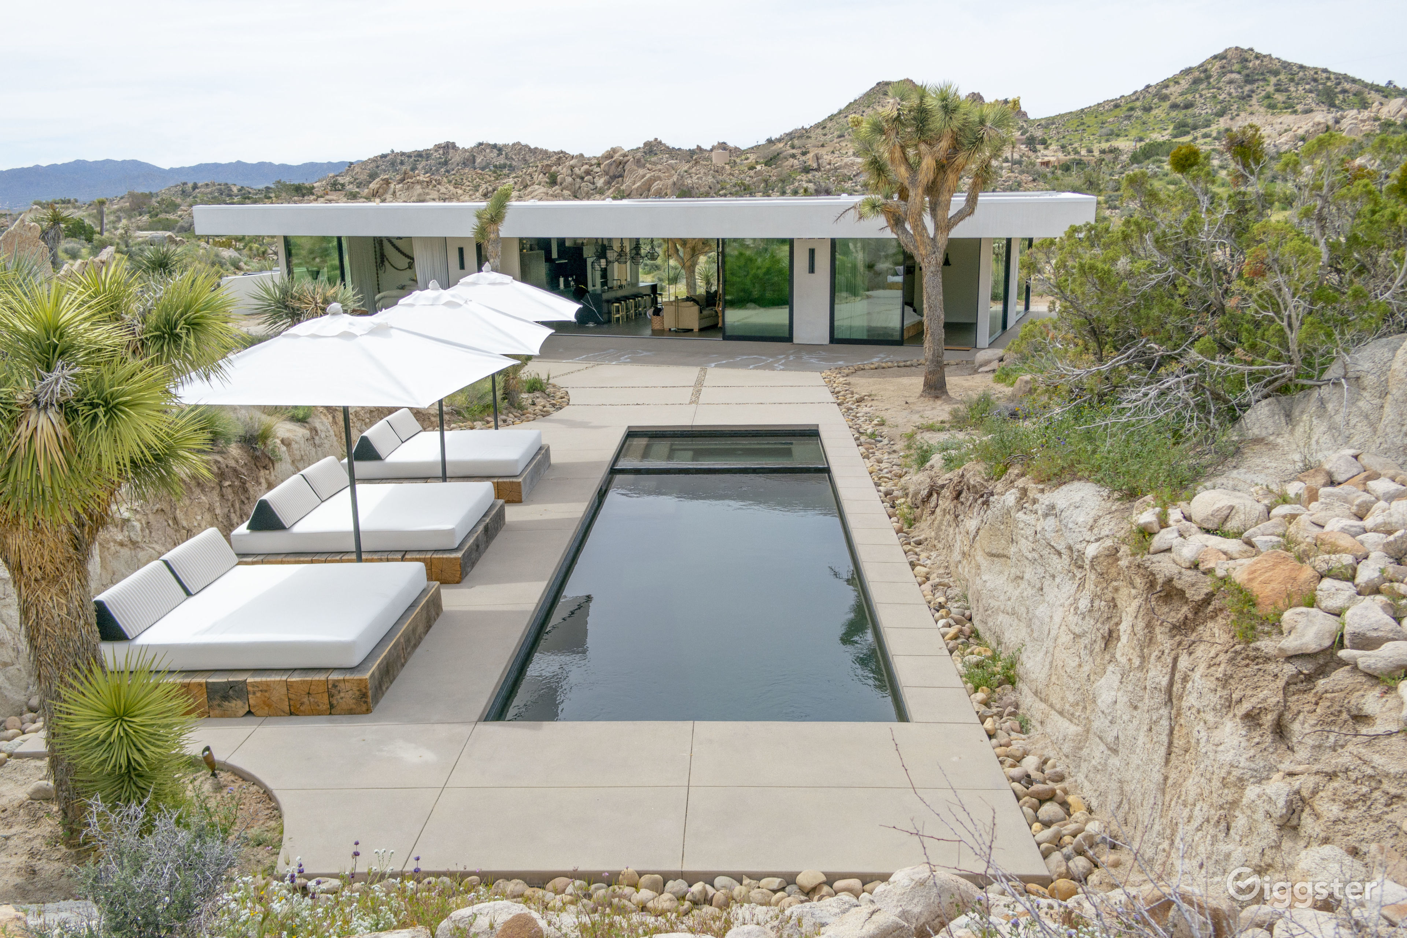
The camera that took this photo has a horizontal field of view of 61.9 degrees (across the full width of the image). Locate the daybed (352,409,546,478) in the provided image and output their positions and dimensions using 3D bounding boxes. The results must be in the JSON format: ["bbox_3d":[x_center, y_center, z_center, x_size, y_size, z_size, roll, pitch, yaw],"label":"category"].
[{"bbox_3d":[-3.416,-0.364,15.666,2.215,0.514,1.900,0,13,2],"label":"daybed"}]

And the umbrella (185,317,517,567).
[{"bbox_3d":[-3.319,-0.117,11.024,2.599,2.831,2.599,1,14,8],"label":"umbrella"}]

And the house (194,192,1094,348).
[{"bbox_3d":[-2.456,-6.414,36.191,27.000,3.500,11.000,4,14,22],"label":"house"}]

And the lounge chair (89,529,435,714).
[{"bbox_3d":[-3.585,1.164,9.599,2.360,0.786,2.215,0,13,2],"label":"lounge chair"}]

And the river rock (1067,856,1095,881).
[{"bbox_3d":[2.192,2.324,6.807,0.130,0.100,0.120,0,13,2],"label":"river rock"}]

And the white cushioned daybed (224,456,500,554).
[{"bbox_3d":[-3.530,0.343,12.580,2.197,0.514,1.973,0,13,2],"label":"white cushioned daybed"}]

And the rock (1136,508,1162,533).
[{"bbox_3d":[3.308,0.388,8.702,0.175,0.150,0.160,0,13,2],"label":"rock"}]

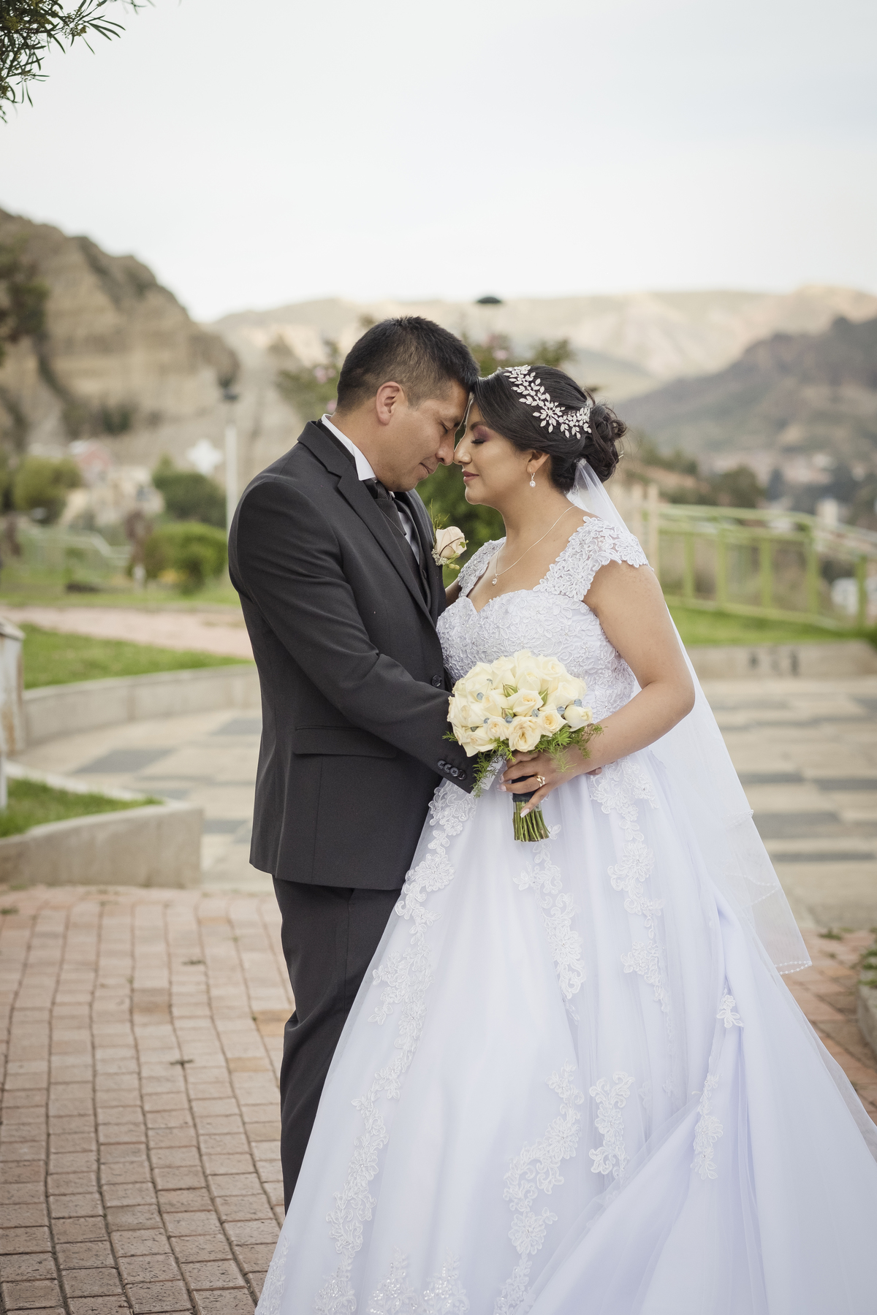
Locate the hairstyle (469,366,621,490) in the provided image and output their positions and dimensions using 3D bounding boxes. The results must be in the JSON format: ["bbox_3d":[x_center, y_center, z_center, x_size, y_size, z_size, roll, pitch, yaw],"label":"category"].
[{"bbox_3d":[0.176,-0.370,4.950,0.250,0.205,0.180,-1,3,-12],"label":"hairstyle"}]

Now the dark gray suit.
[{"bbox_3d":[-0.134,0.341,5.000,0.450,1.450,0.530,2,3,32],"label":"dark gray suit"}]

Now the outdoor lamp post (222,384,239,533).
[{"bbox_3d":[-2.910,-2.412,43.000,0.230,2.850,0.230,0,2,0],"label":"outdoor lamp post"}]

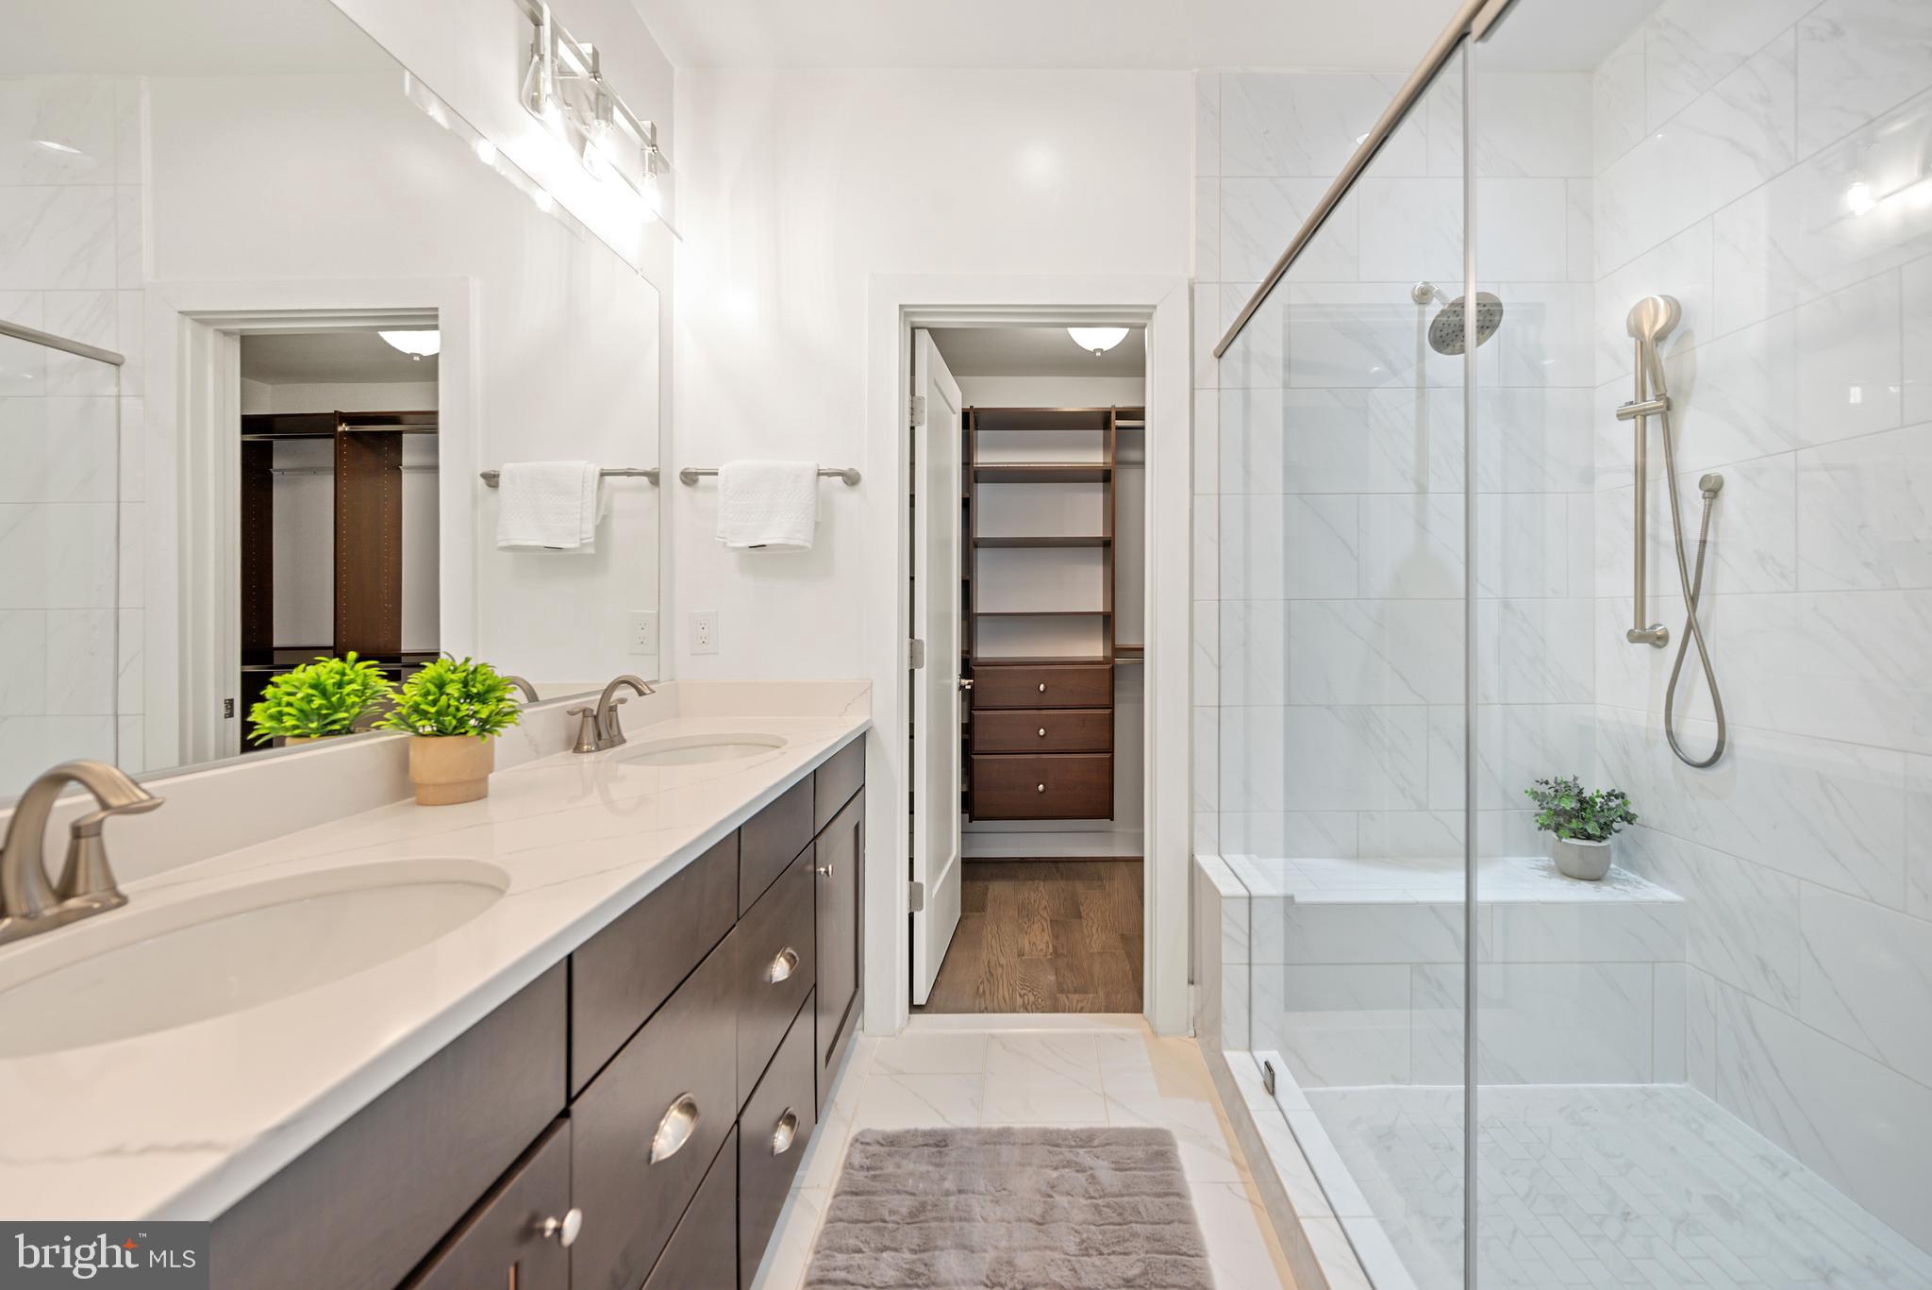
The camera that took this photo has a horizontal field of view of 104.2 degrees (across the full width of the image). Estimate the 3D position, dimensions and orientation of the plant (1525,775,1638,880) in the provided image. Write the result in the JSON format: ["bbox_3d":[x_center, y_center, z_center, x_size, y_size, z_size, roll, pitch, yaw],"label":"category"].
[{"bbox_3d":[1.637,0.473,2.000,0.250,0.262,0.240,0,1,2],"label":"plant"}]

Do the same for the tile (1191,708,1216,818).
[{"bbox_3d":[0.687,0.330,2.145,0.069,0.309,0.012,0,1,2],"label":"tile"}]

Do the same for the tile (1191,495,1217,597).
[{"bbox_3d":[0.687,-0.280,2.145,0.069,0.302,0.012,0,1,2],"label":"tile"}]

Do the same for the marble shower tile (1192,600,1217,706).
[{"bbox_3d":[0.687,0.024,2.145,0.069,0.302,0.012,0,1,2],"label":"marble shower tile"}]

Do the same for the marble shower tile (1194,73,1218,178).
[{"bbox_3d":[0.687,-1.482,2.145,0.069,0.299,0.012,0,1,2],"label":"marble shower tile"}]

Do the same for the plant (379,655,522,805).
[{"bbox_3d":[-0.842,0.135,1.230,0.205,0.226,0.205,0,1,2],"label":"plant"}]

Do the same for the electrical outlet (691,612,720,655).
[{"bbox_3d":[-0.746,-0.035,2.145,0.080,0.125,0.010,0,1,2],"label":"electrical outlet"}]

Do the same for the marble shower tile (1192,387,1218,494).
[{"bbox_3d":[0.687,-0.583,2.145,0.069,0.304,0.012,0,1,2],"label":"marble shower tile"}]

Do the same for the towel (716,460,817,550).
[{"bbox_3d":[-0.550,-0.386,2.075,0.275,0.250,0.070,0,1,2],"label":"towel"}]

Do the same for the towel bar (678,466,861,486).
[{"bbox_3d":[-0.550,-0.476,2.112,0.505,0.052,0.070,0,1,2],"label":"towel bar"}]

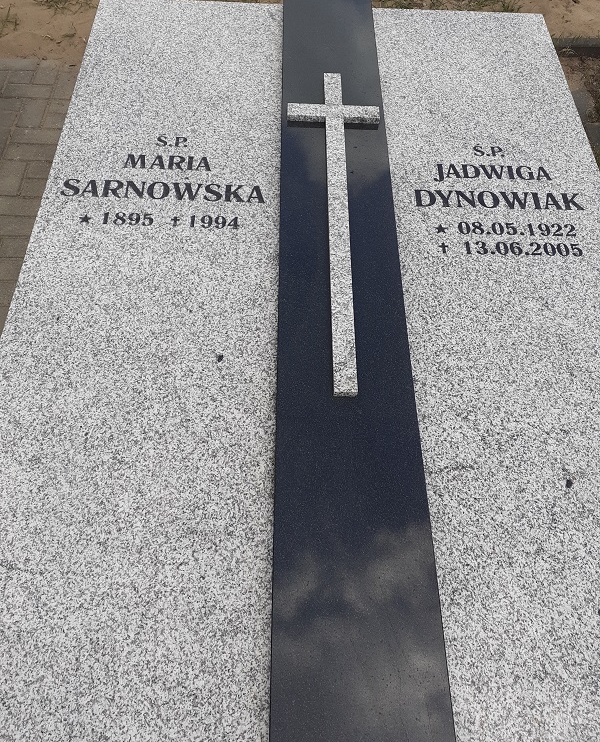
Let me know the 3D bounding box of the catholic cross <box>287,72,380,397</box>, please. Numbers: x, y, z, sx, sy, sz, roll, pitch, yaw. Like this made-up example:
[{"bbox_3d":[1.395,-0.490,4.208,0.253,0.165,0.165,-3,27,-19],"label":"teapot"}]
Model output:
[{"bbox_3d":[0.096,-0.413,1.577,0.259,0.019,1.079,1,59,-2],"label":"catholic cross"}]

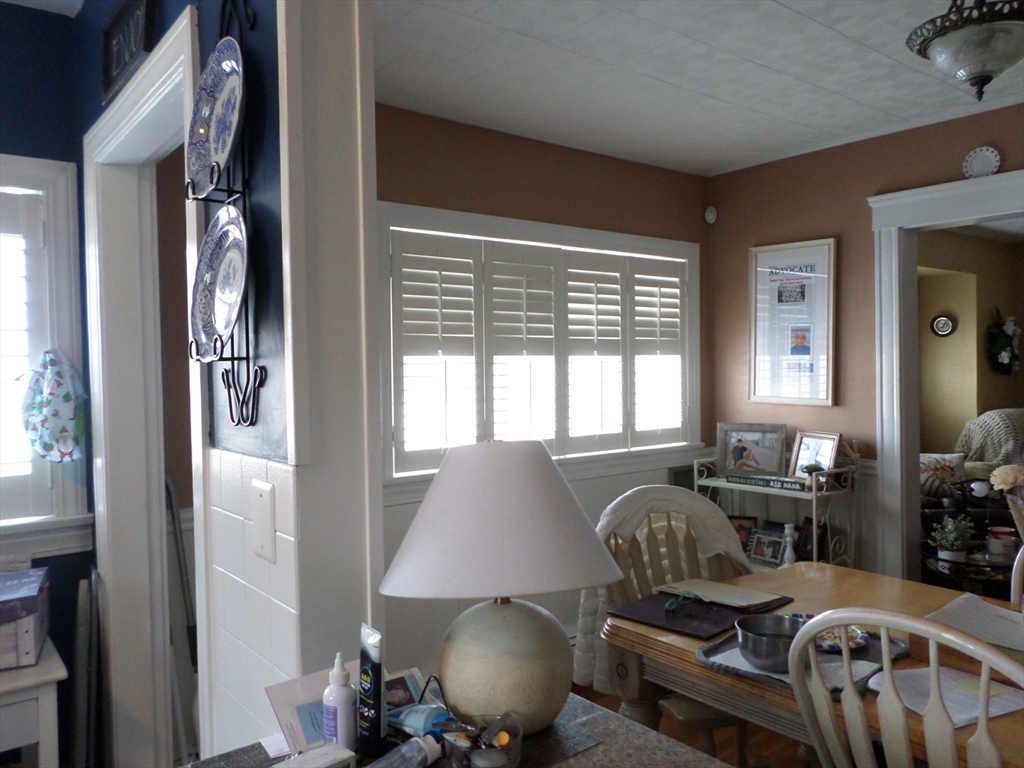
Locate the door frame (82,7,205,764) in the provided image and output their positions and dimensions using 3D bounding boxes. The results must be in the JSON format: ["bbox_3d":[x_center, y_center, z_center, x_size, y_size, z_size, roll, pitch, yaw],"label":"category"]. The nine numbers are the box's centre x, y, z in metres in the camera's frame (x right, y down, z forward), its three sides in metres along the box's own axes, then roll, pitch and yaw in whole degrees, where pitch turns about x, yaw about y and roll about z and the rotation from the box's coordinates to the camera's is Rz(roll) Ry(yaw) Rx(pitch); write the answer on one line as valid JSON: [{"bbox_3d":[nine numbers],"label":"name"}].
[{"bbox_3d":[-0.824,0.353,1.799,0.160,2.106,0.971,-2,1,-40],"label":"door frame"}]

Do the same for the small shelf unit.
[{"bbox_3d":[1.341,0.866,3.768,0.360,0.945,0.670,-2,1,-41],"label":"small shelf unit"}]

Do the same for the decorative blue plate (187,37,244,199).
[{"bbox_3d":[-0.482,-0.433,1.216,0.028,0.258,0.258,7,-5,-40],"label":"decorative blue plate"}]

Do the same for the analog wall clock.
[{"bbox_3d":[3.798,-0.513,6.532,0.040,0.195,0.195,-2,1,-36],"label":"analog wall clock"}]

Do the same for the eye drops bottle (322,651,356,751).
[{"bbox_3d":[-0.242,0.449,1.040,0.047,0.139,0.047,-1,1,0],"label":"eye drops bottle"}]

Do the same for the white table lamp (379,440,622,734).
[{"bbox_3d":[-0.014,0.298,1.085,0.352,0.431,0.352,-1,1,0],"label":"white table lamp"}]

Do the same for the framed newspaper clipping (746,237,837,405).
[{"bbox_3d":[1.453,-0.316,3.872,0.030,0.833,0.470,-2,2,-41],"label":"framed newspaper clipping"}]

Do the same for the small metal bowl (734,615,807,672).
[{"bbox_3d":[0.574,0.573,1.643,0.155,0.073,0.155,-1,1,0],"label":"small metal bowl"}]

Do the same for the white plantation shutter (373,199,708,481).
[{"bbox_3d":[0.265,-0.199,3.610,1.970,1.125,0.080,-2,1,-36],"label":"white plantation shutter"}]

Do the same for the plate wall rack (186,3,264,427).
[{"bbox_3d":[-0.481,-0.282,1.217,0.068,0.708,0.175,-2,1,-40],"label":"plate wall rack"}]

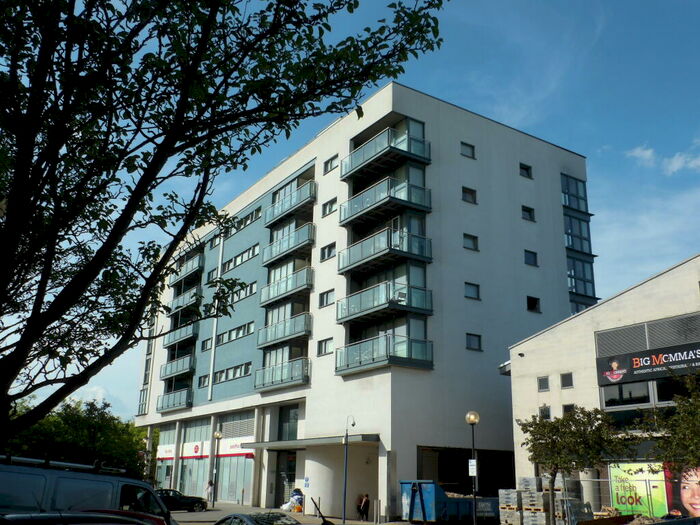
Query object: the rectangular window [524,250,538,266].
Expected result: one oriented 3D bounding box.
[{"bbox_3d":[11.016,-0.213,41.936,1.058,0.936,0.170,12,-21,-31],"label":"rectangular window"}]

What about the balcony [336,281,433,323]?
[{"bbox_3d":[1.841,2.384,37.414,2.871,1.276,4.959,12,-20,-31],"label":"balcony"}]

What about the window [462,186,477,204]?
[{"bbox_3d":[7.094,-3.983,40.862,1.122,0.874,0.150,12,-21,-31],"label":"window"}]

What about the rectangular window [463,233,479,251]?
[{"bbox_3d":[6.899,-1.138,39.431,1.078,0.831,0.150,12,-20,-31],"label":"rectangular window"}]

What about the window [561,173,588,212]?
[{"bbox_3d":[15.060,-4.605,45.997,2.538,2.349,0.203,12,-20,-31],"label":"window"}]

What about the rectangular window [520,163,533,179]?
[{"bbox_3d":[11.164,-5.776,43.736,1.062,0.831,0.150,12,-20,-31],"label":"rectangular window"}]

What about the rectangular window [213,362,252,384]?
[{"bbox_3d":[-8.623,8.173,50.428,0.150,0.873,6.739,12,-20,-31],"label":"rectangular window"}]

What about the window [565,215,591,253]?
[{"bbox_3d":[14.990,-1.817,45.124,2.552,2.305,0.203,12,-20,-31],"label":"window"}]

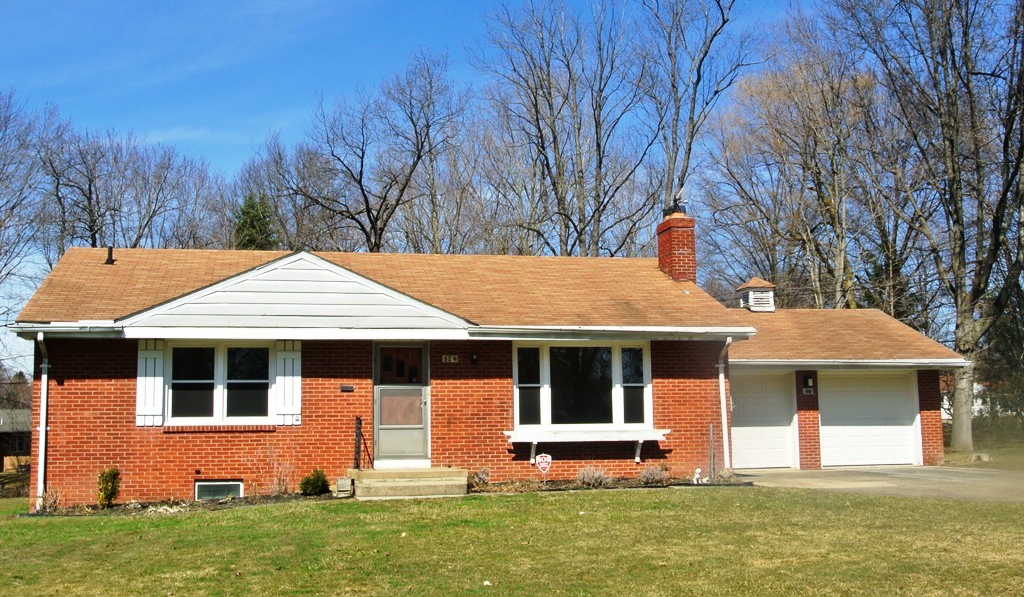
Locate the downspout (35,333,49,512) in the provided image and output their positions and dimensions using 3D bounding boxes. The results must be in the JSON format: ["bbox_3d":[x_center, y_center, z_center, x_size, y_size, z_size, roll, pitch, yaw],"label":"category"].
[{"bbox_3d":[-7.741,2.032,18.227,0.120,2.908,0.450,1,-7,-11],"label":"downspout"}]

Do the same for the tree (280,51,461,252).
[{"bbox_3d":[-5.044,-1.760,40.028,6.490,15.103,6.490,1,-7,-11],"label":"tree"}]

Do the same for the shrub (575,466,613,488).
[{"bbox_3d":[1.427,3.132,19.432,0.687,0.380,0.620,1,-7,-11],"label":"shrub"}]

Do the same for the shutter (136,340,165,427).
[{"bbox_3d":[-6.101,1.429,18.716,0.436,1.447,0.050,1,-7,-11],"label":"shutter"}]

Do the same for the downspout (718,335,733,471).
[{"bbox_3d":[3.996,1.936,20.496,0.140,2.426,0.450,1,-7,-11],"label":"downspout"}]

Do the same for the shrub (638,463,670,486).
[{"bbox_3d":[2.520,3.130,19.696,0.611,0.403,0.580,1,-7,-11],"label":"shrub"}]

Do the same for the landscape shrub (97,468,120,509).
[{"bbox_3d":[-6.564,3.094,18.086,0.357,0.611,0.400,1,-7,-11],"label":"landscape shrub"}]

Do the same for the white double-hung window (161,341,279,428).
[{"bbox_3d":[-5.002,1.458,19.096,1.831,1.436,0.120,1,-7,-11],"label":"white double-hung window"}]

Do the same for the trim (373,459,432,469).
[{"bbox_3d":[-1.915,2.900,19.461,1.021,0.156,0.060,1,-7,-11],"label":"trim"}]

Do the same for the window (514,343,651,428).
[{"bbox_3d":[1.301,1.601,20.286,2.611,1.591,0.130,1,-7,-11],"label":"window"}]

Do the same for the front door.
[{"bbox_3d":[-1.930,1.838,19.507,0.966,2.100,0.100,1,-7,-11],"label":"front door"}]

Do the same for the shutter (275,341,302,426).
[{"bbox_3d":[-3.878,1.474,19.256,0.454,1.465,0.045,1,-7,-11],"label":"shutter"}]

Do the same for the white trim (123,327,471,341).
[{"bbox_3d":[-3.546,0.586,18.714,5.758,0.211,0.100,1,-7,-11],"label":"white trim"}]

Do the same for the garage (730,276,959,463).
[{"bbox_3d":[6.261,1.846,27.575,6.700,4.590,6.800,1,-7,-11],"label":"garage"}]

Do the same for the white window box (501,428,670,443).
[{"bbox_3d":[1.366,2.475,19.914,3.053,0.213,0.280,1,-7,-11],"label":"white window box"}]

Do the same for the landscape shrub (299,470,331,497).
[{"bbox_3d":[-3.330,3.115,18.773,0.516,0.459,0.480,1,-7,-11],"label":"landscape shrub"}]

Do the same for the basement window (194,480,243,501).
[{"bbox_3d":[-4.974,3.280,18.898,0.814,0.344,0.100,1,-7,-11],"label":"basement window"}]

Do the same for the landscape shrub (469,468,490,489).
[{"bbox_3d":[-0.560,3.104,19.151,0.384,0.341,0.400,1,-7,-11],"label":"landscape shrub"}]

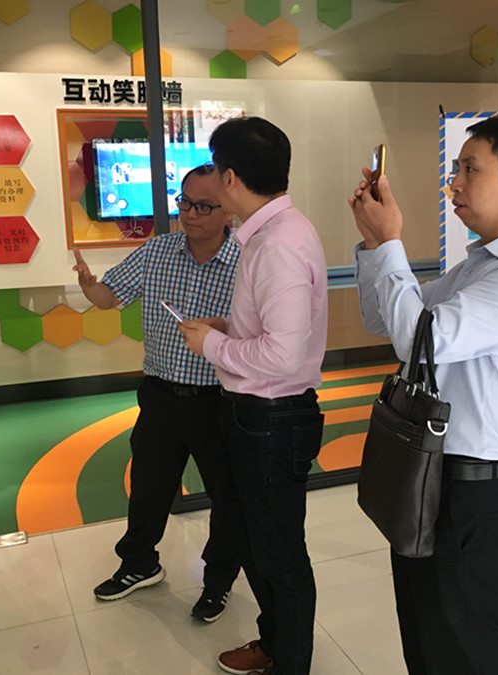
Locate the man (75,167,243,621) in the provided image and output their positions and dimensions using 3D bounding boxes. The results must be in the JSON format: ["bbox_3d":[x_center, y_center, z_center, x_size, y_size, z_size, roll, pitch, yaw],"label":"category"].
[{"bbox_3d":[-0.285,0.202,2.724,0.640,1.610,0.500,0,10,11],"label":"man"}]

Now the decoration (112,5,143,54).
[{"bbox_3d":[-0.919,-2.423,5.916,0.320,0.370,0.025,-6,10,-19],"label":"decoration"}]

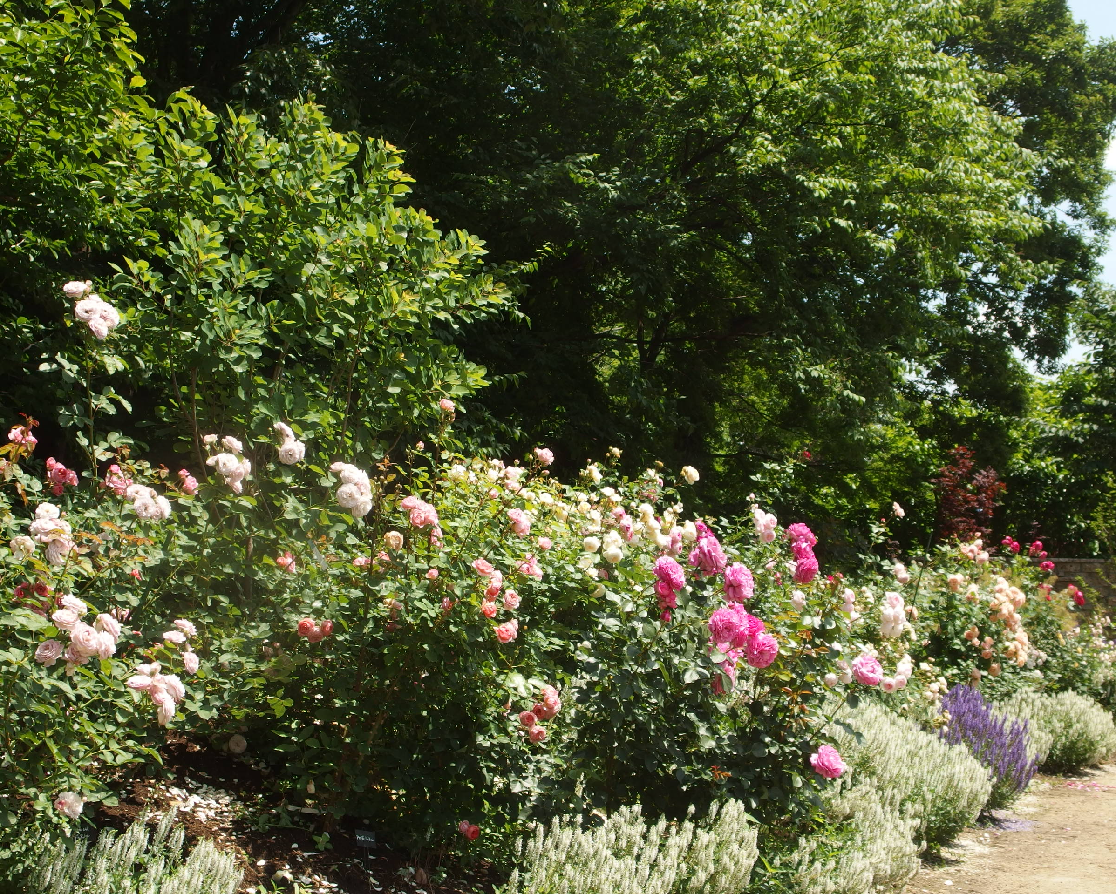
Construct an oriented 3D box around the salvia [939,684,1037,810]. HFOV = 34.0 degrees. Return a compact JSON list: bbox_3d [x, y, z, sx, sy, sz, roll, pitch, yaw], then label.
[{"bbox_3d":[2.004,1.397,8.500,0.480,0.540,0.520,0,-1,0],"label":"salvia"}]

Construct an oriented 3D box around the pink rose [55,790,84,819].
[{"bbox_3d":[-1.582,1.155,5.900,0.096,0.090,0.082,0,-1,15],"label":"pink rose"}]

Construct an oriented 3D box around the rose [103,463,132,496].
[{"bbox_3d":[-1.496,0.112,6.200,0.098,0.108,0.087,0,-1,-14],"label":"rose"}]

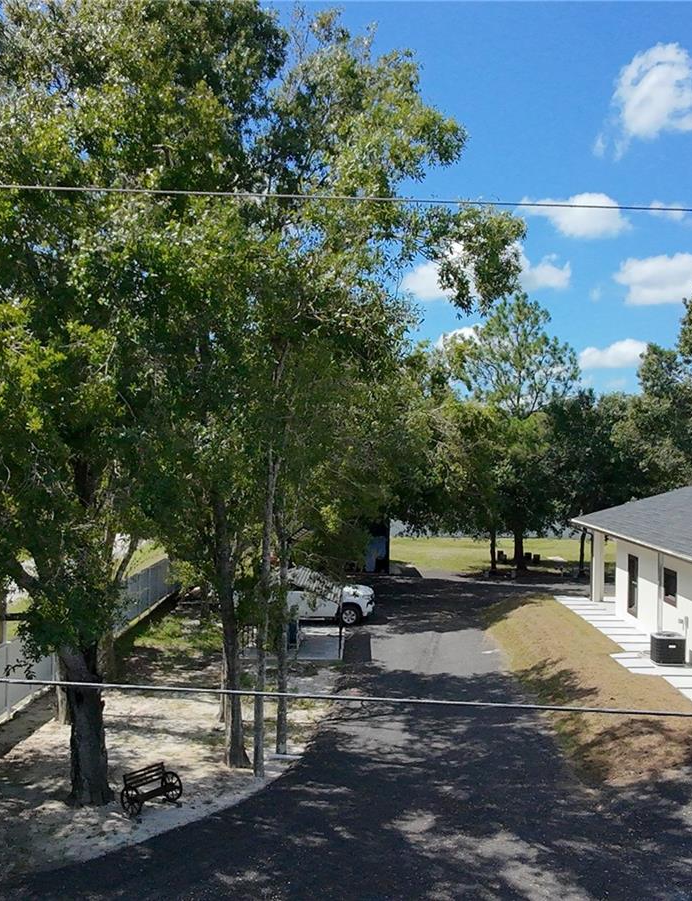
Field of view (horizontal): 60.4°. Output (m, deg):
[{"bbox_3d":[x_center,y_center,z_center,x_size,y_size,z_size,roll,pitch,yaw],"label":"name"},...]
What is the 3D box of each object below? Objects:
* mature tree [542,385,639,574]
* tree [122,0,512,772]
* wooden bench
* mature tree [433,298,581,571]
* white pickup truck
[{"bbox_3d":[12.000,1.400,29.200,5.200,9.000,5.000,1,0,1],"label":"mature tree"},{"bbox_3d":[-0.450,-1.000,11.700,7.600,14.500,7.000,1,0,1],"label":"tree"},{"bbox_3d":[-3.540,6.150,10.750,0.900,0.710,0.580,0,0,-36],"label":"wooden bench"},{"bbox_3d":[7.900,-0.850,29.300,7.000,13.600,6.500,1,0,1],"label":"mature tree"},{"bbox_3d":[-1.750,5.170,21.500,5.600,1.850,2.000,1,0,3],"label":"white pickup truck"}]

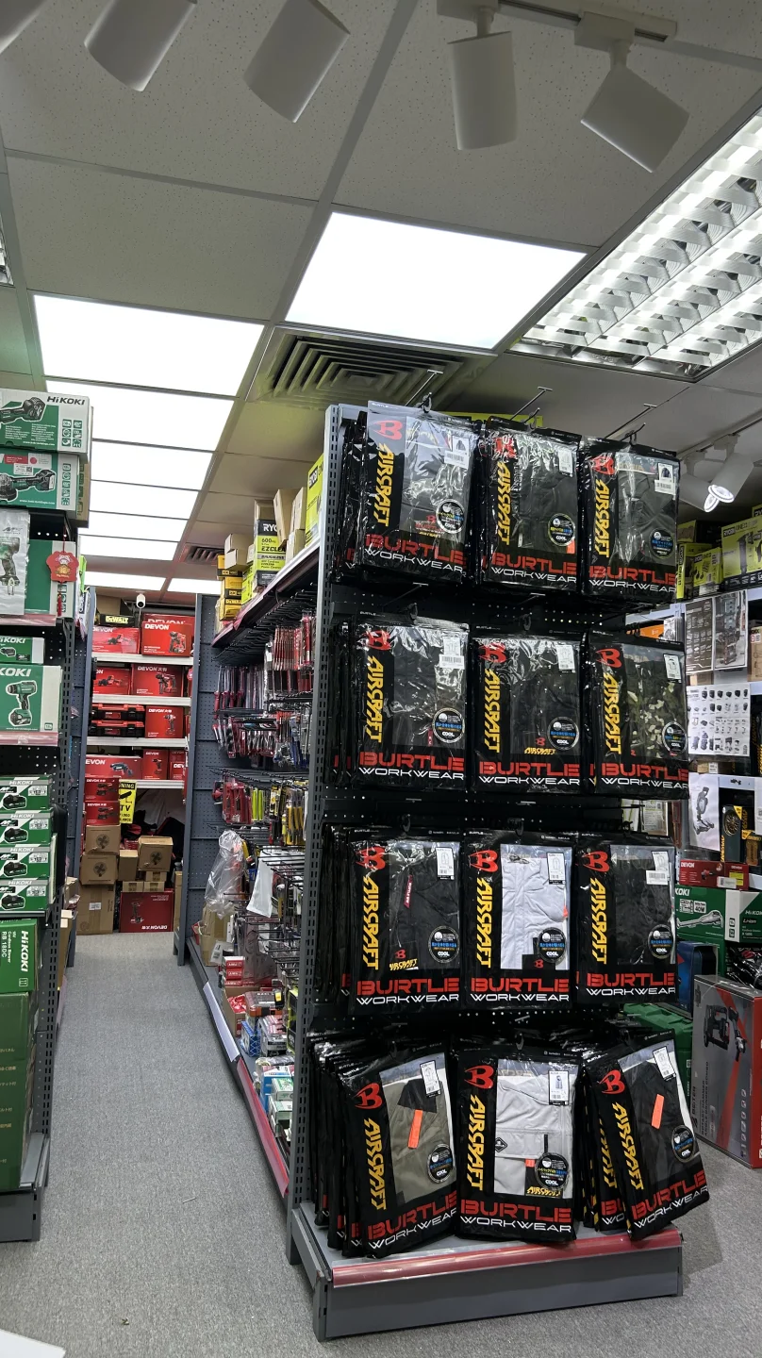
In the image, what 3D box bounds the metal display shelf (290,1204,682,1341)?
[{"bbox_3d":[0.251,1.438,2.595,0.925,0.155,0.380,3,-4,-15],"label":"metal display shelf"}]

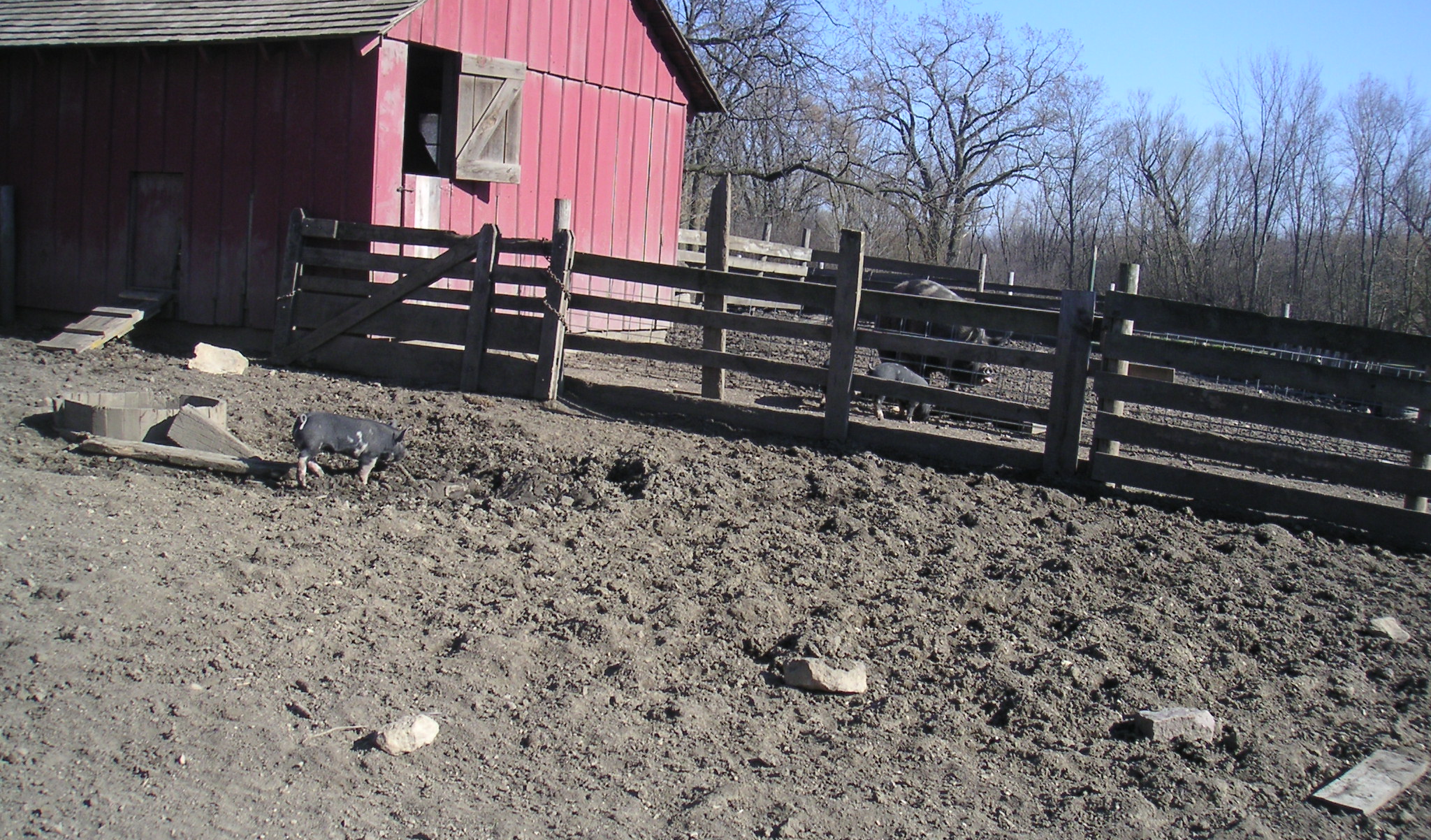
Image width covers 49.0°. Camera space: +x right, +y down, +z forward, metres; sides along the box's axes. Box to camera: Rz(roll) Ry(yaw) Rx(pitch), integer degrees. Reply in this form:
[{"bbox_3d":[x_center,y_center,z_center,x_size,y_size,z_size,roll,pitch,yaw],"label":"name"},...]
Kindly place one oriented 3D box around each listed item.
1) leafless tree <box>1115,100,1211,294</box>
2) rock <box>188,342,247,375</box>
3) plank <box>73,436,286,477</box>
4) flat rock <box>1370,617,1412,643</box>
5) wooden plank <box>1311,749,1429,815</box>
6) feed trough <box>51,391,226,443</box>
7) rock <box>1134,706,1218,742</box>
[{"bbox_3d":[16.553,-8.235,58.000,3.300,7.600,3.200,5,6,15],"label":"leafless tree"},{"bbox_3d":[-3.511,-0.434,11.100,0.390,0.180,0.260,2,6,-18],"label":"rock"},{"bbox_3d":[-2.803,0.193,8.214,1.220,0.080,0.180,5,9,21],"label":"plank"},{"bbox_3d":[2.665,0.830,6.200,0.145,0.070,0.110,6,6,24],"label":"flat rock"},{"bbox_3d":[1.725,0.948,4.137,0.132,0.024,0.490,9,11,41],"label":"wooden plank"},{"bbox_3d":[-3.371,-0.016,9.188,0.950,0.190,0.820,-2,9,-20],"label":"feed trough"},{"bbox_3d":[1.304,0.866,4.463,0.185,0.075,0.125,1,8,-1],"label":"rock"}]

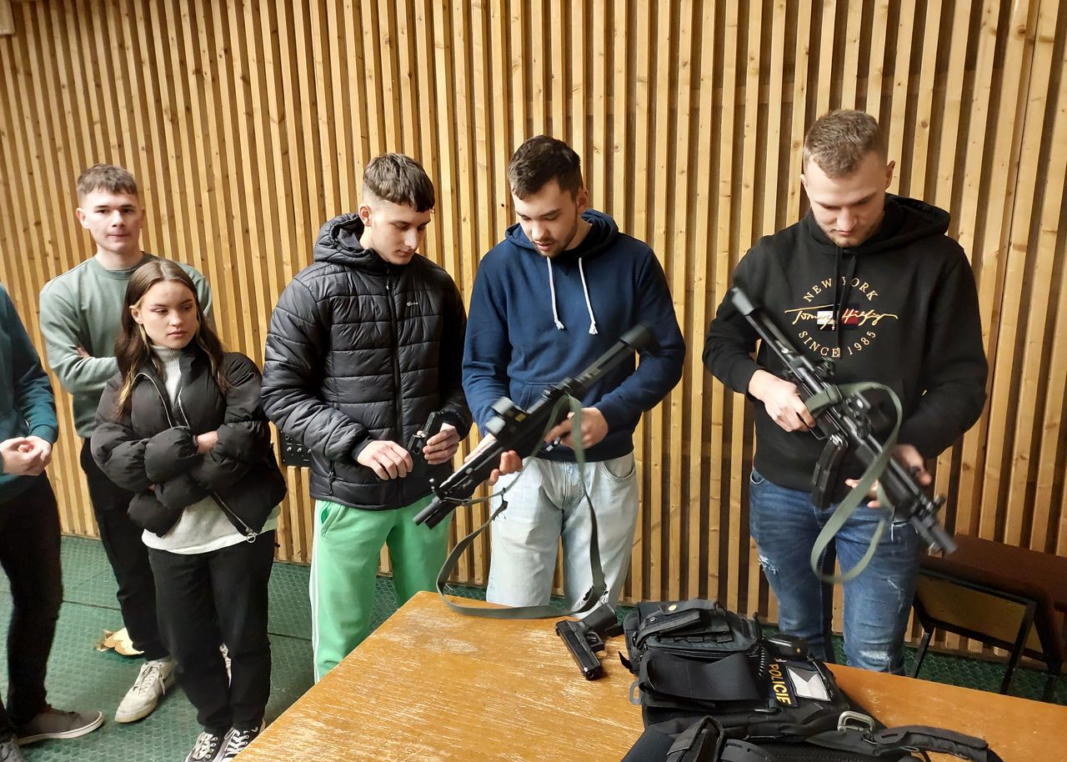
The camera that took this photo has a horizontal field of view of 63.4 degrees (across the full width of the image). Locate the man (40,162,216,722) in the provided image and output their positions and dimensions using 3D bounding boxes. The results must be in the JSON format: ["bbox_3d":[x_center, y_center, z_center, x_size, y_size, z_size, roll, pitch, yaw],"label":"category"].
[{"bbox_3d":[-1.184,0.228,2.682,0.510,1.750,0.440,-5,15,-15],"label":"man"}]

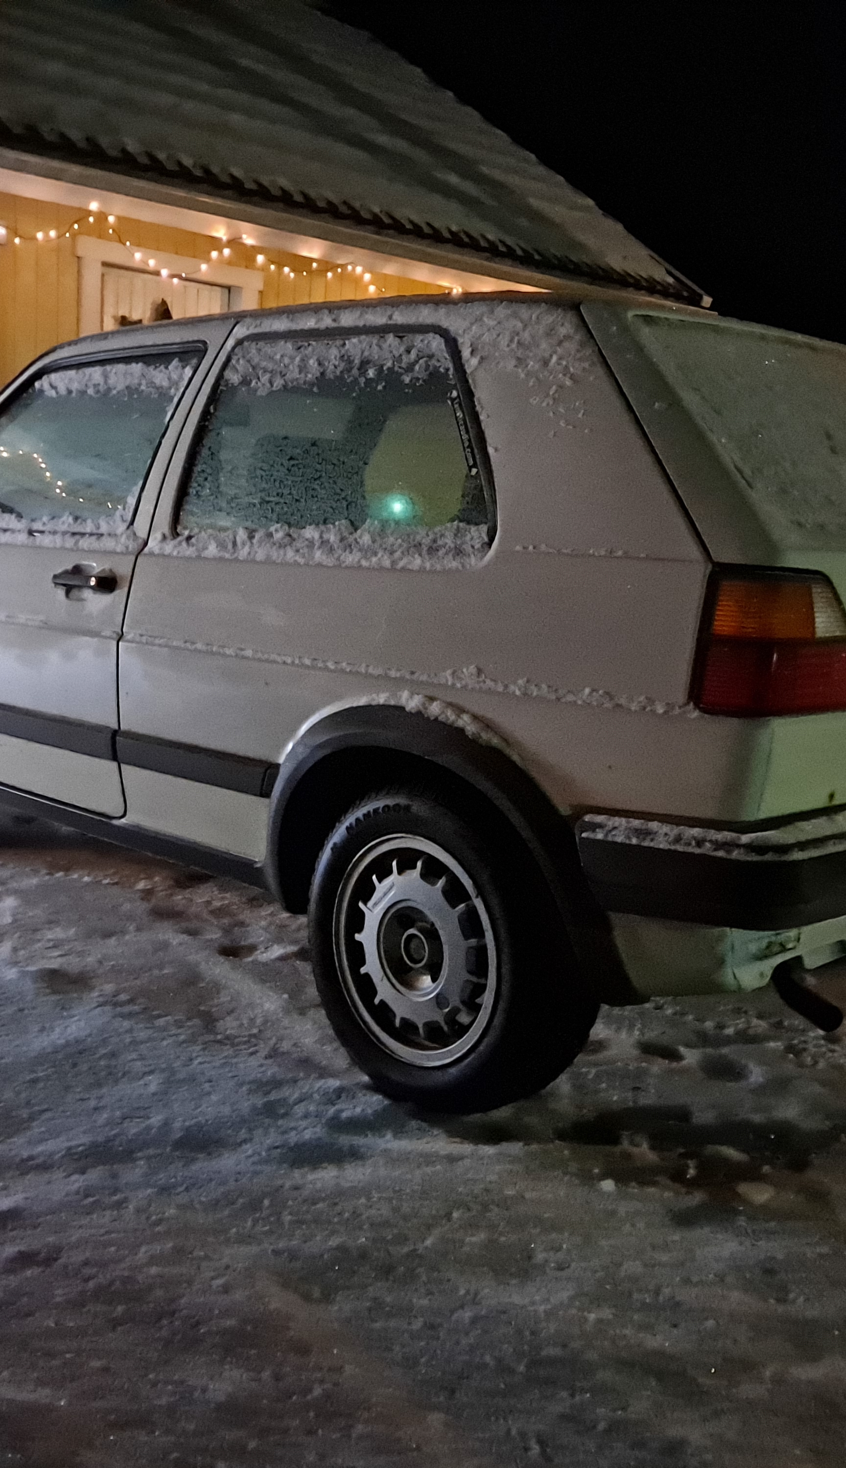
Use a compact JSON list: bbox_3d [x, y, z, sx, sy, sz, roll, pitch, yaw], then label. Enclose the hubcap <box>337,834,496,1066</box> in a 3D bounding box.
[{"bbox_3d":[-0.006,0.356,2.344,0.380,0.380,0.055,10,12,44],"label":"hubcap"}]

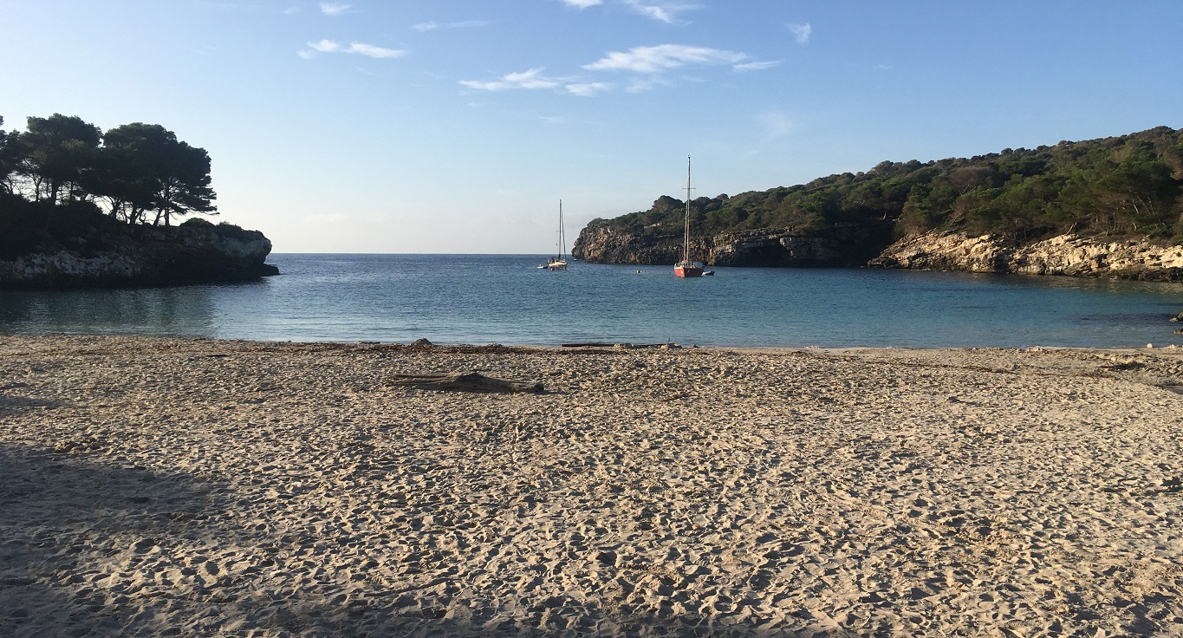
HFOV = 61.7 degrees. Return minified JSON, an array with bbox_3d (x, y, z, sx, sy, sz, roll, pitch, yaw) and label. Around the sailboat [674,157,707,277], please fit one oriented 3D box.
[{"bbox_3d":[12.200,-12.900,124.000,3.600,14.900,11.000,1,4,10],"label":"sailboat"}]

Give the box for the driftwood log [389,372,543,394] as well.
[{"bbox_3d":[-1.770,0.890,13.900,2.150,0.270,0.500,1,4,17],"label":"driftwood log"}]

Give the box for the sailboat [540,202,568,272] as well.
[{"bbox_3d":[-5.500,-14.400,169.000,3.000,12.000,9.300,-1,4,-14],"label":"sailboat"}]

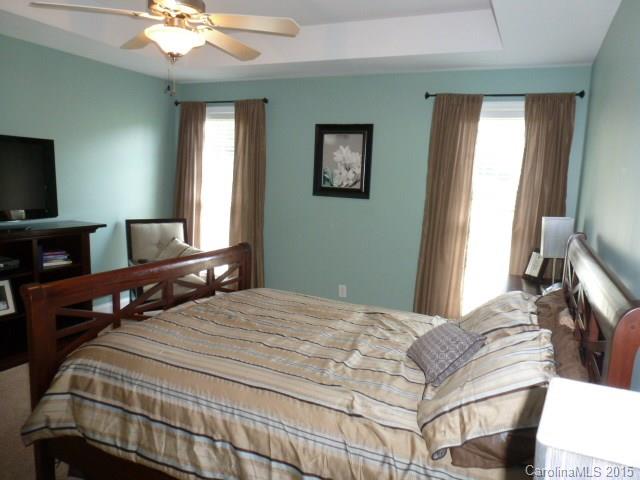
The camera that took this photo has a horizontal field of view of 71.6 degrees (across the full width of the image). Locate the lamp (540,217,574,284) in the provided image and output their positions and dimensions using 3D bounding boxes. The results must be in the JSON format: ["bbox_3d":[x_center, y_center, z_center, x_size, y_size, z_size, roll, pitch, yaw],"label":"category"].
[{"bbox_3d":[1.610,0.091,3.029,0.190,0.488,0.190,7,9,25],"label":"lamp"}]

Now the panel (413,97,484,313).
[{"bbox_3d":[1.074,-0.139,3.773,0.405,2.131,0.100,7,9,25],"label":"panel"}]

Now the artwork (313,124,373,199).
[{"bbox_3d":[0.210,-0.744,4.198,0.589,0.684,0.035,7,9,25],"label":"artwork"}]

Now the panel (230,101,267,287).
[{"bbox_3d":[-0.763,-0.370,4.644,0.447,2.139,0.100,7,9,25],"label":"panel"}]

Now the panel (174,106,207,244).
[{"bbox_3d":[-1.465,-0.450,4.978,0.436,2.125,0.100,7,9,25],"label":"panel"}]

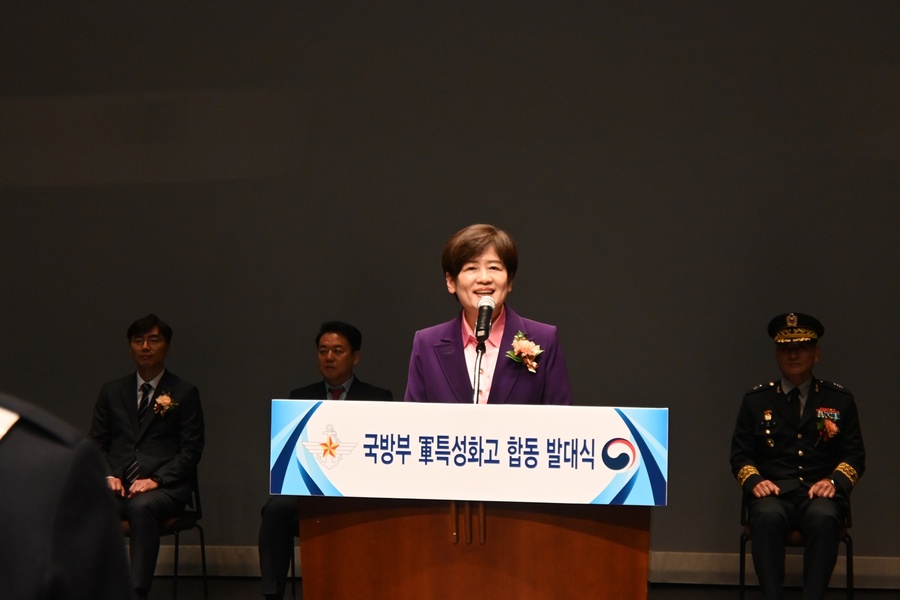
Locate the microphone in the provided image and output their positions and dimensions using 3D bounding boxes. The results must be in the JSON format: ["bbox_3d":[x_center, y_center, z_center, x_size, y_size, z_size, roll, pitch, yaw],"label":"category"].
[{"bbox_3d":[0.096,0.055,5.150,0.050,0.050,0.190,2,33,4],"label":"microphone"}]

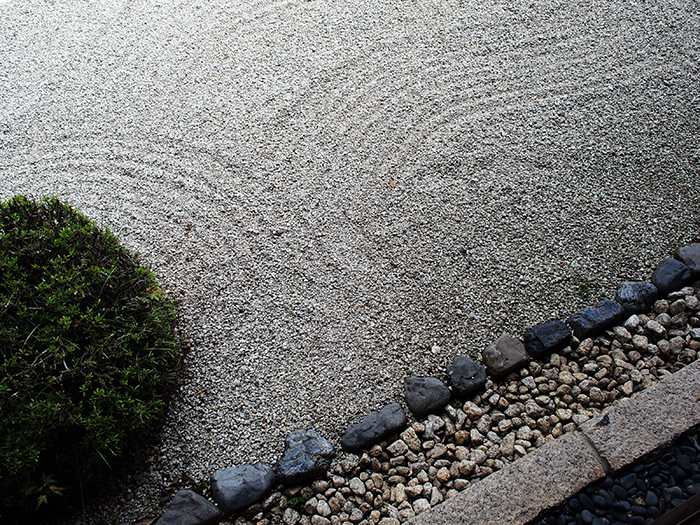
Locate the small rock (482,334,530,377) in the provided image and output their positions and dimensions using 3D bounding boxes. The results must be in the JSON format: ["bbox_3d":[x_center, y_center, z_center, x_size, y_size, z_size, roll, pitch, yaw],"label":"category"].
[{"bbox_3d":[0.507,0.301,2.230,0.143,0.091,0.117,-23,56,-16],"label":"small rock"}]

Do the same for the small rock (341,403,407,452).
[{"bbox_3d":[0.081,0.539,2.248,0.227,0.100,0.077,-26,57,-18],"label":"small rock"}]

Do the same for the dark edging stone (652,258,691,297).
[{"bbox_3d":[1.268,0.059,2.714,0.141,0.102,0.120,-26,54,-22],"label":"dark edging stone"}]

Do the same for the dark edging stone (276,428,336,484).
[{"bbox_3d":[-0.131,0.570,2.023,0.175,0.099,0.133,-23,56,-16],"label":"dark edging stone"}]

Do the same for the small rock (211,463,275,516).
[{"bbox_3d":[-0.307,0.648,1.965,0.176,0.097,0.126,-16,55,-12],"label":"small rock"}]

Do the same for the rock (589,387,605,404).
[{"bbox_3d":[0.852,0.460,2.377,0.050,0.045,0.053,17,50,13],"label":"rock"}]

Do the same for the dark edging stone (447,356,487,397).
[{"bbox_3d":[0.405,0.397,2.396,0.121,0.092,0.121,-18,51,-16],"label":"dark edging stone"}]

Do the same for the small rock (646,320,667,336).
[{"bbox_3d":[1.147,0.247,2.572,0.067,0.042,0.042,29,54,22],"label":"small rock"}]

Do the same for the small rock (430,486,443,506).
[{"bbox_3d":[0.263,0.719,2.107,0.032,0.040,0.052,12,54,9],"label":"small rock"}]

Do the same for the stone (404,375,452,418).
[{"bbox_3d":[0.244,0.420,2.142,0.138,0.087,0.113,-23,56,-16],"label":"stone"}]

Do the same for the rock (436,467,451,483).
[{"bbox_3d":[0.294,0.665,2.147,0.036,0.040,0.037,-15,54,-11],"label":"rock"}]

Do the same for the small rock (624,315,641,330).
[{"bbox_3d":[0.959,0.204,2.335,0.050,0.032,0.037,-34,60,-23],"label":"small rock"}]

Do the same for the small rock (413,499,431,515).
[{"bbox_3d":[0.218,0.746,2.102,0.052,0.040,0.043,-6,49,-7],"label":"small rock"}]

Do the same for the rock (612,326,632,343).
[{"bbox_3d":[0.914,0.241,2.306,0.057,0.032,0.037,32,59,22],"label":"rock"}]

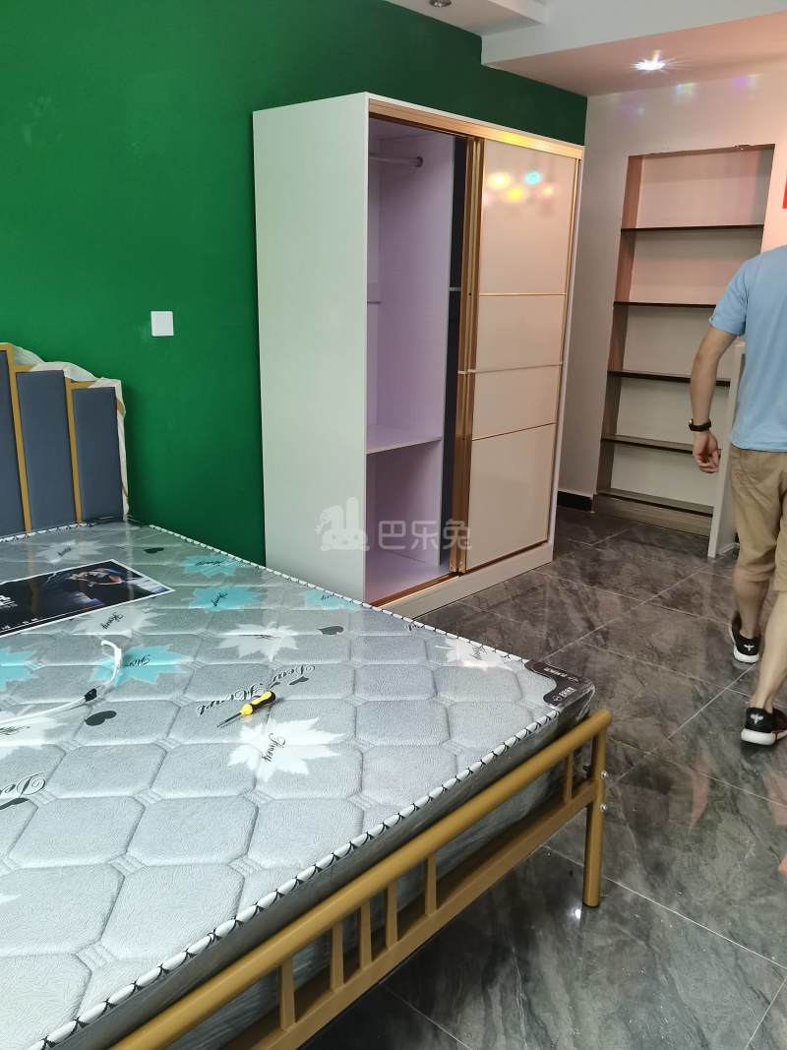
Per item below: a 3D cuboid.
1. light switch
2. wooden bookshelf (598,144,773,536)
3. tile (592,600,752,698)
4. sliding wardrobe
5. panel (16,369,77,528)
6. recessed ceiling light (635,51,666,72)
[{"bbox_3d":[-0.840,-0.733,2.993,0.010,0.088,0.088,15,22,40],"label":"light switch"},{"bbox_3d":[1.665,-1.004,4.710,0.800,2.080,0.210,15,22,40],"label":"wooden bookshelf"},{"bbox_3d":[1.160,0.478,3.341,0.600,0.010,0.600,15,22,40],"label":"tile"},{"bbox_3d":[0.149,-0.691,3.708,0.612,1.990,1.401,16,22,41],"label":"sliding wardrobe"},{"bbox_3d":[-1.162,-0.223,2.738,0.040,0.580,0.155,15,22,40],"label":"panel"},{"bbox_3d":[1.259,-2.257,4.023,0.100,0.030,0.100,15,22,40],"label":"recessed ceiling light"}]

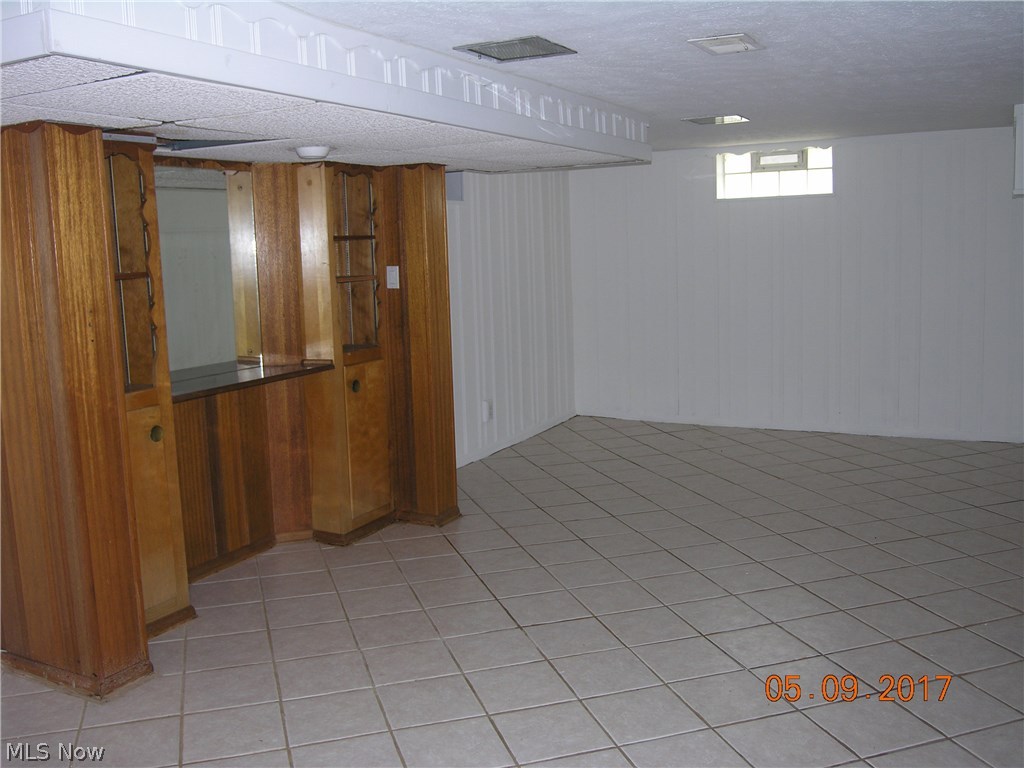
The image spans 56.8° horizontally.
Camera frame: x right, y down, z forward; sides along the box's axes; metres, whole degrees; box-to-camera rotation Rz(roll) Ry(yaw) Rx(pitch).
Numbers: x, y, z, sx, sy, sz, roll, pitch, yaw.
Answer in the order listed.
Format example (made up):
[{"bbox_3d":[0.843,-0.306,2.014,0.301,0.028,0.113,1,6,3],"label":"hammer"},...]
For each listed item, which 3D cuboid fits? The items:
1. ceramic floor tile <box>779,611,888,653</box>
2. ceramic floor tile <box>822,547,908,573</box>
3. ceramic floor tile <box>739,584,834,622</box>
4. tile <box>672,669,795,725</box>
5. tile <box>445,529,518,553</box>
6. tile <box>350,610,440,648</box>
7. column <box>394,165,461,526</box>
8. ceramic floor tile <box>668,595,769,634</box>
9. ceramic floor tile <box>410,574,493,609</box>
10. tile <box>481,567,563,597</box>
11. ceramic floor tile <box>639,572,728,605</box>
[{"bbox_3d":[1.209,0.937,3.560,0.302,0.010,0.302,-4,9,-17],"label":"ceramic floor tile"},{"bbox_3d":[1.622,0.810,4.339,0.302,0.010,0.302,-4,9,-17],"label":"ceramic floor tile"},{"bbox_3d":[1.115,0.893,3.842,0.304,0.010,0.304,-4,9,-17],"label":"ceramic floor tile"},{"bbox_3d":[0.708,1.015,3.058,0.303,0.010,0.303,-4,9,-17],"label":"tile"},{"bbox_3d":[-0.145,0.788,4.747,0.304,0.010,0.304,-4,9,-17],"label":"tile"},{"bbox_3d":[-0.459,0.958,3.675,0.304,0.010,0.304,-4,9,-17],"label":"tile"},{"bbox_3d":[-0.469,-0.193,4.988,0.257,1.857,0.226,3,10,29],"label":"column"},{"bbox_3d":[0.813,0.912,3.721,0.302,0.010,0.302,-4,9,-17],"label":"ceramic floor tile"},{"bbox_3d":[-0.256,0.893,4.057,0.302,0.010,0.302,-4,9,-17],"label":"ceramic floor tile"},{"bbox_3d":[0.039,0.873,4.149,0.302,0.010,0.302,-4,9,-17],"label":"tile"},{"bbox_3d":[0.730,0.875,4.040,0.304,0.010,0.304,-4,9,-17],"label":"ceramic floor tile"}]

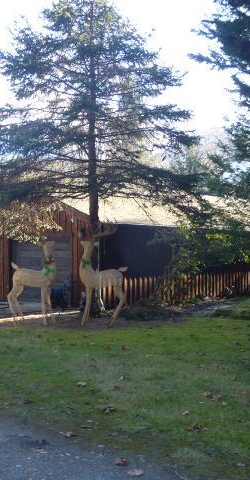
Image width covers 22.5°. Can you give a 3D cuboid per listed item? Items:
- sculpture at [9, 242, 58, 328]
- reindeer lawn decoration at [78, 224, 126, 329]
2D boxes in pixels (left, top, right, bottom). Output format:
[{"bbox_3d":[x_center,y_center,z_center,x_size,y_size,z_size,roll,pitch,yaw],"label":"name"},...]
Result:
[{"bbox_3d":[-2.060,0.953,14.000,1.060,1.880,0.450,0,-1,15],"label":"sculpture"},{"bbox_3d":[-0.475,0.796,13.900,1.070,2.180,0.550,0,-1,2],"label":"reindeer lawn decoration"}]

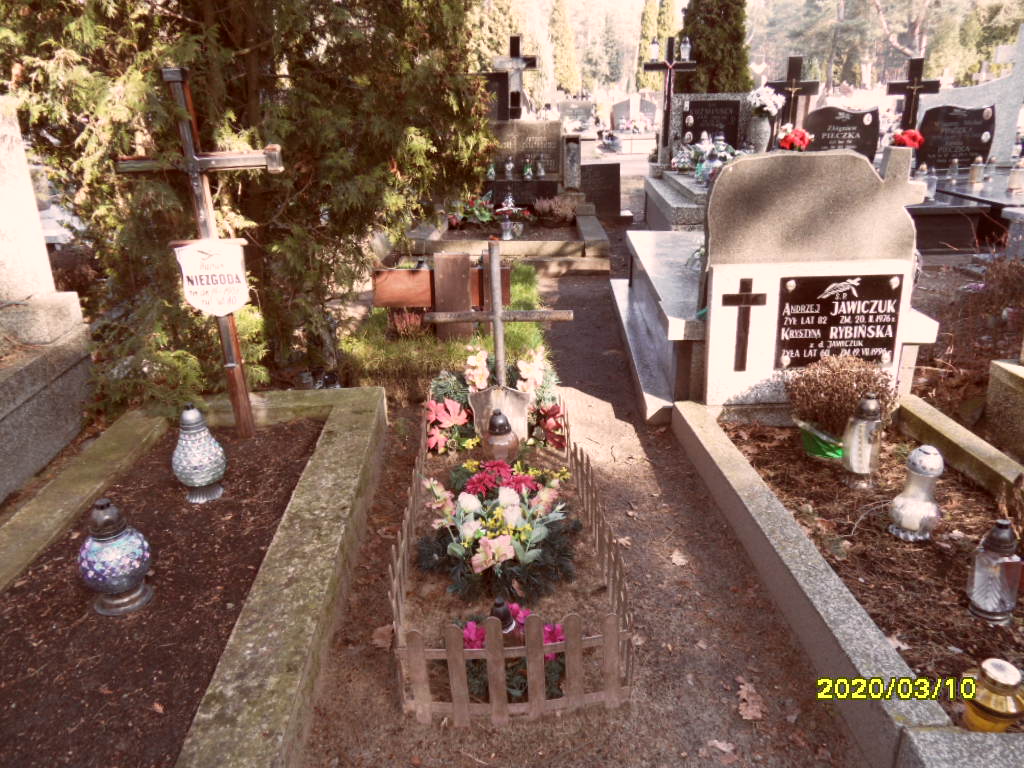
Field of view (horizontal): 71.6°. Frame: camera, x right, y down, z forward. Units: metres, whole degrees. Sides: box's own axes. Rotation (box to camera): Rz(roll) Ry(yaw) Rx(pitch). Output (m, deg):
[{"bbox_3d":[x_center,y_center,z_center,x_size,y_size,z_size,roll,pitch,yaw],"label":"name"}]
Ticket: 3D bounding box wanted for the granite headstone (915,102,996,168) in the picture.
[{"bbox_3d":[4.792,-2.666,7.680,0.750,0.650,0.100,-1,23,3],"label":"granite headstone"}]

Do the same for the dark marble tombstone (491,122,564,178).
[{"bbox_3d":[0.085,-2.345,7.100,0.830,0.550,0.120,0,22,2],"label":"dark marble tombstone"}]

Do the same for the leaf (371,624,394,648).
[{"bbox_3d":[-0.361,0.707,1.979,0.070,0.025,0.085,-2,22,-3],"label":"leaf"}]

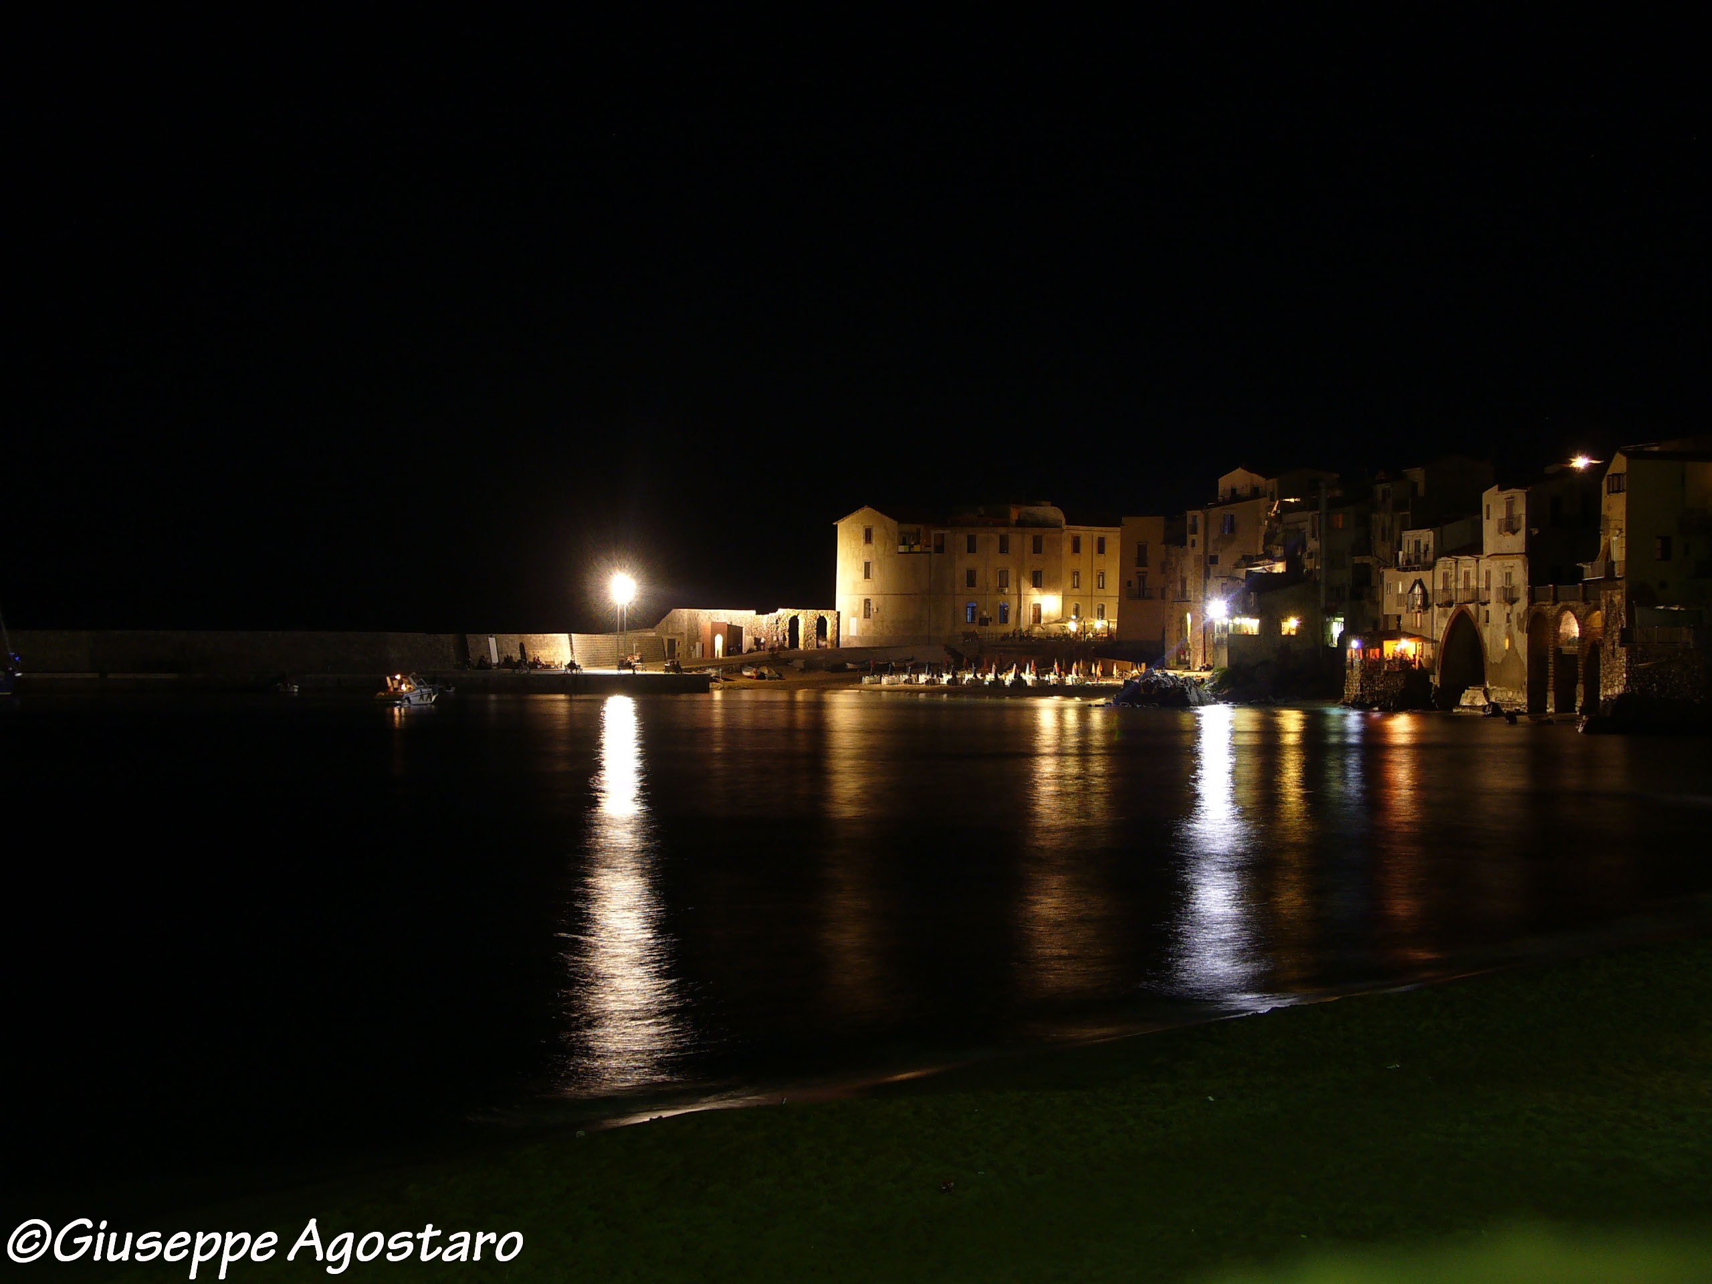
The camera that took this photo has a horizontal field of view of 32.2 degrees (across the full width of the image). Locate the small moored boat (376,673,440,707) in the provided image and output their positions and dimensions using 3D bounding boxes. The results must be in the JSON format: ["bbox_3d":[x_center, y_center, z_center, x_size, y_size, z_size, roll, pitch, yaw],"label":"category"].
[{"bbox_3d":[-34.800,3.650,230.000,5.100,2.400,2.000,0,0,18],"label":"small moored boat"}]

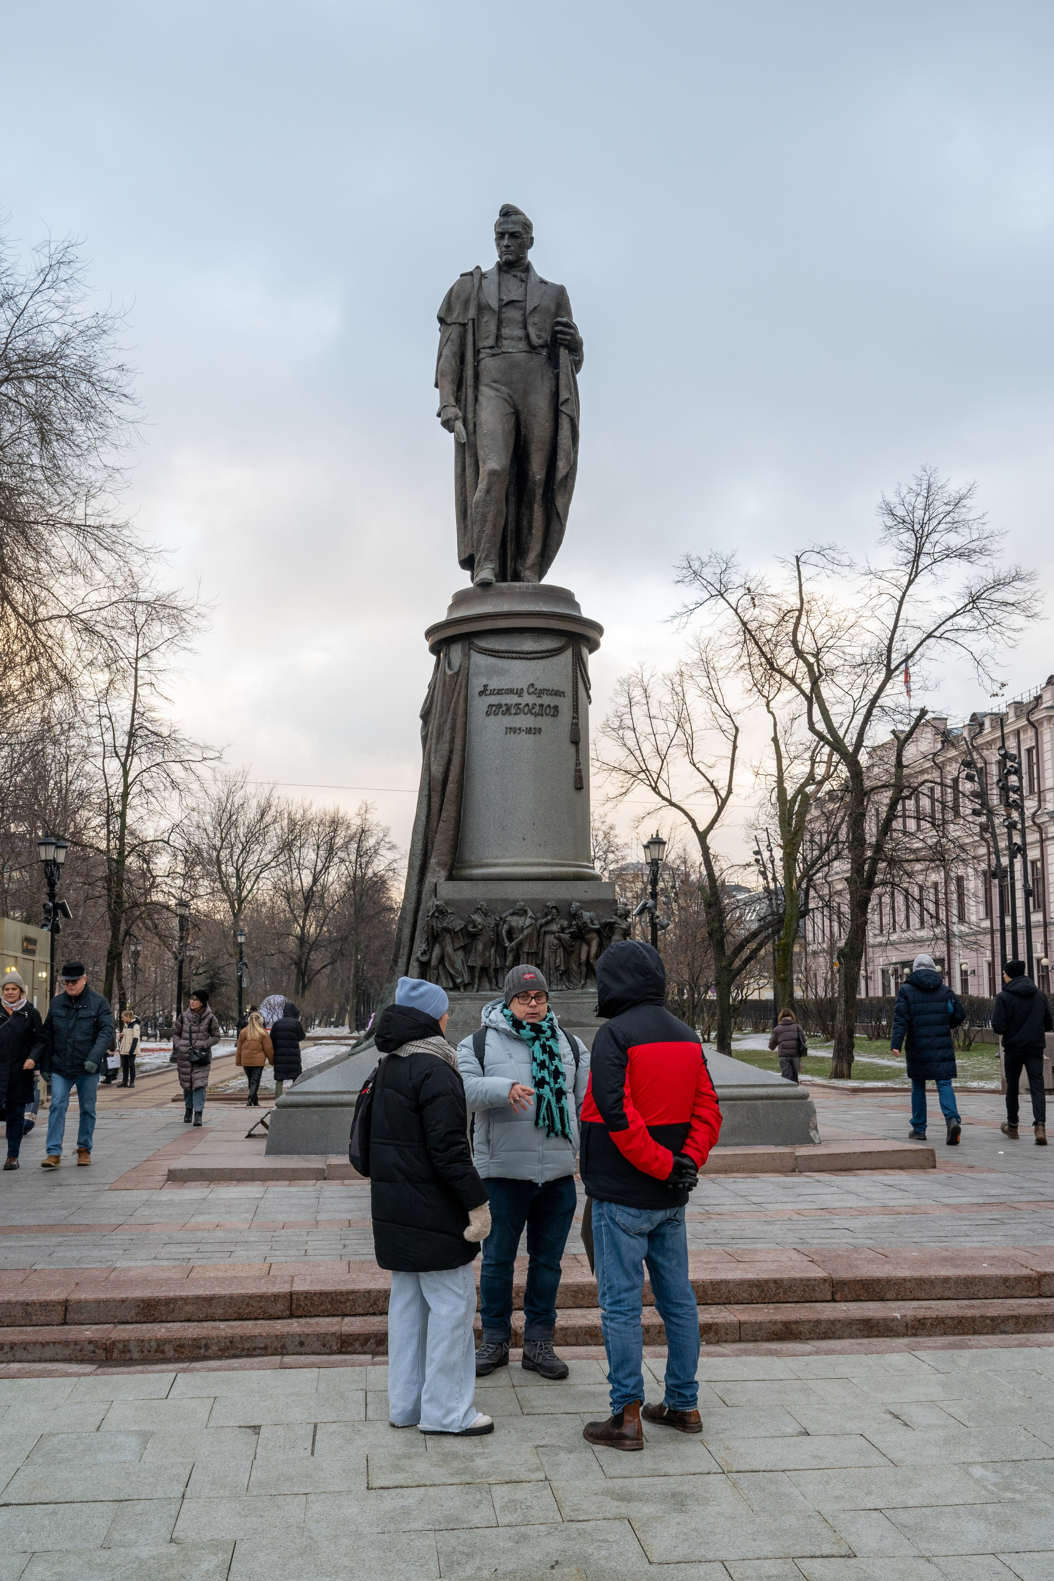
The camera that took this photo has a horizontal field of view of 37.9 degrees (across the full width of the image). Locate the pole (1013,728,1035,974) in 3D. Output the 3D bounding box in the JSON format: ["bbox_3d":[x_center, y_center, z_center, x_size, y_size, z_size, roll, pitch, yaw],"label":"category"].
[{"bbox_3d":[16.303,3.083,50.035,0.450,10.470,0.450,-3,-8,17],"label":"pole"}]

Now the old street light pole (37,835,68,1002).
[{"bbox_3d":[-9.229,3.282,29.835,0.420,5.030,1.150,0,-8,-4],"label":"old street light pole"}]

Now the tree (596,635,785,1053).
[{"bbox_3d":[4.529,1.706,43.145,5.300,12.170,5.200,0,-8,0],"label":"tree"}]

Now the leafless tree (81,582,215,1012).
[{"bbox_3d":[-10.934,0.761,44.014,3.800,13.870,3.800,0,-8,0],"label":"leafless tree"}]

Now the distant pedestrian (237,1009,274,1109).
[{"bbox_3d":[-4.623,4.539,26.077,0.580,1.580,0.450,0,-8,-5],"label":"distant pedestrian"}]

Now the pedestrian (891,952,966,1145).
[{"bbox_3d":[3.903,2.500,14.986,0.660,1.800,0.550,-1,-8,7],"label":"pedestrian"}]

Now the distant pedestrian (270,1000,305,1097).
[{"bbox_3d":[-3.878,4.284,24.933,0.560,1.680,0.380,-1,-8,8],"label":"distant pedestrian"}]

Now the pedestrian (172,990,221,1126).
[{"bbox_3d":[-4.078,3.288,18.926,0.580,1.650,0.420,-2,-8,12],"label":"pedestrian"}]

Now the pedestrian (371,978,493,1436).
[{"bbox_3d":[-0.388,1.601,6.037,0.450,1.710,0.550,7,-11,-43],"label":"pedestrian"}]

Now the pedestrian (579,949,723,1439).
[{"bbox_3d":[0.471,1.495,5.861,0.480,1.830,0.560,-7,-11,37],"label":"pedestrian"}]

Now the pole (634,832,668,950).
[{"bbox_3d":[2.515,3.333,30.323,0.600,5.110,1.150,1,-8,-8],"label":"pole"}]

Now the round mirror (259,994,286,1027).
[{"bbox_3d":[-7.404,6.588,45.531,1.070,1.070,0.100,1,-8,-8],"label":"round mirror"}]

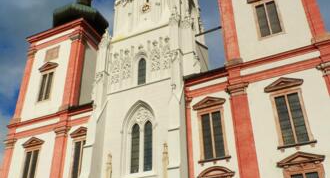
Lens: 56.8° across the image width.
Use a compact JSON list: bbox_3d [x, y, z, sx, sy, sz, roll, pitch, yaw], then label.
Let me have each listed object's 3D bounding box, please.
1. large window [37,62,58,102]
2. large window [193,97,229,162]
[{"bbox_3d":[-18.819,-1.267,48.087,4.100,7.200,0.500,-14,-30,22],"label":"large window"},{"bbox_3d":[4.896,3.981,32.400,3.850,7.200,0.500,-14,-30,22],"label":"large window"}]

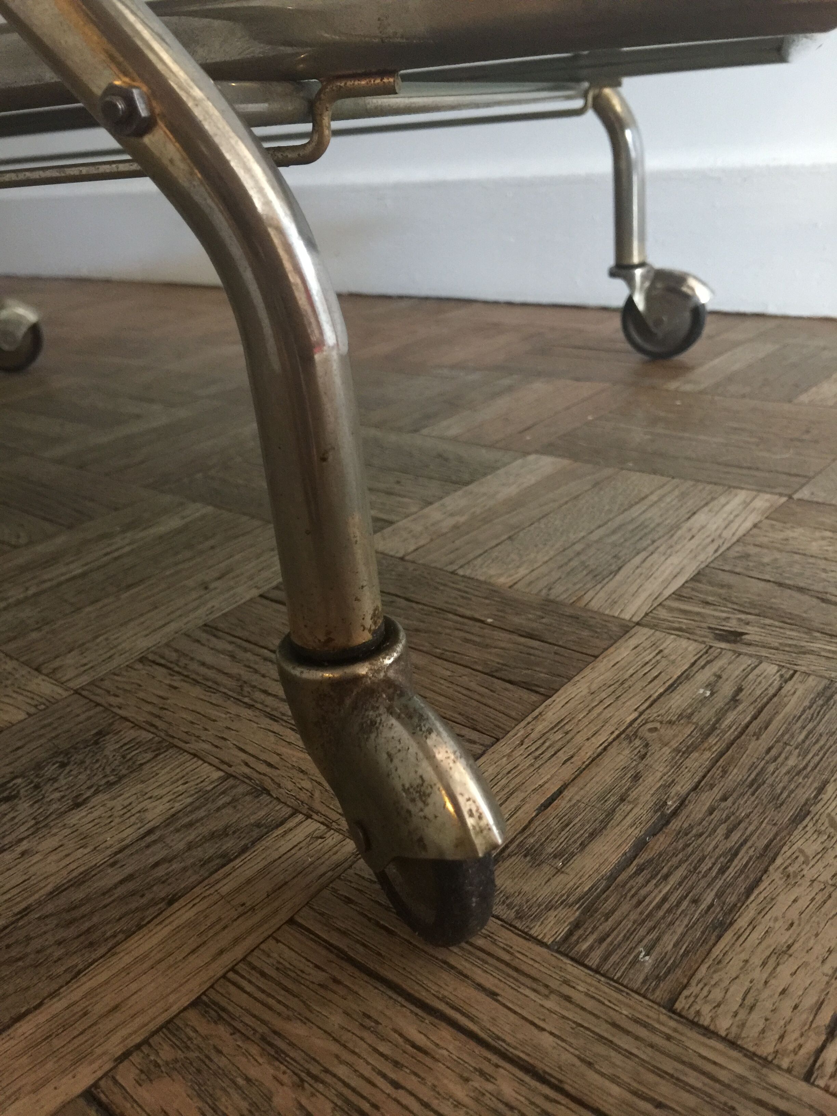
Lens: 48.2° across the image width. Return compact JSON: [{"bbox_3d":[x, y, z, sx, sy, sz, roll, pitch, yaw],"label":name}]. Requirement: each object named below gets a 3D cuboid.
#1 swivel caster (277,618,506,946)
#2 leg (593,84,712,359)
[{"bbox_3d":[-0.003,0.046,0.178,0.026,0.056,0.061,-18,28,-26],"label":"swivel caster"},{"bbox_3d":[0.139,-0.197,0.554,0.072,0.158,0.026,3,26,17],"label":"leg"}]

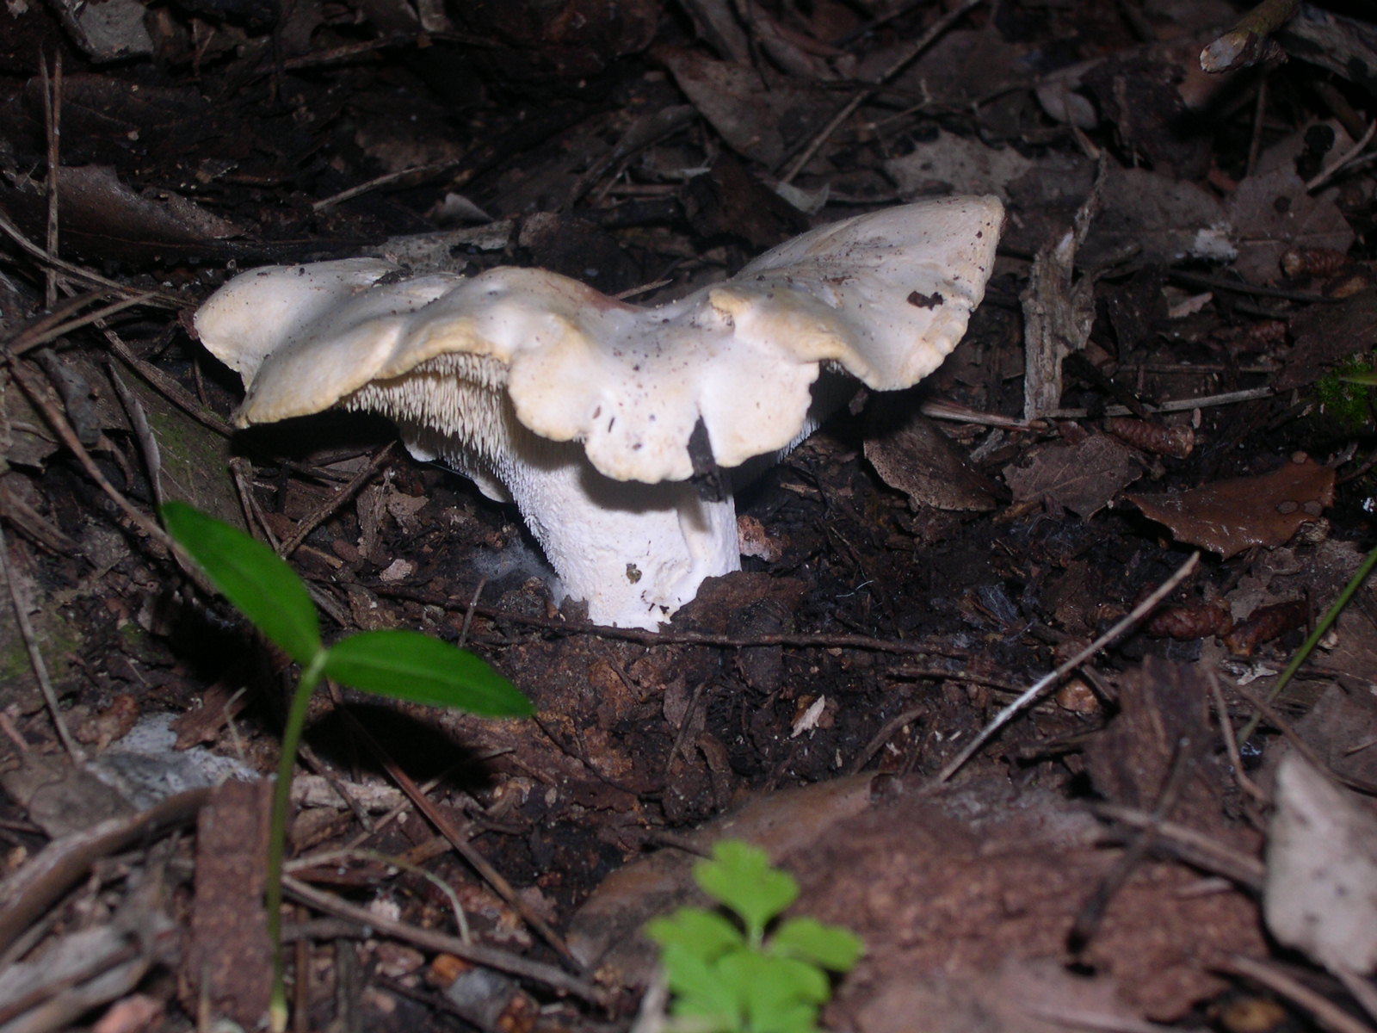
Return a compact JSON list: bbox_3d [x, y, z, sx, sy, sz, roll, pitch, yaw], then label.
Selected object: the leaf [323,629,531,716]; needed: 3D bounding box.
[{"bbox_3d":[-0.030,0.018,0.348,0.024,0.003,0.009,14,53,14],"label":"leaf"}]

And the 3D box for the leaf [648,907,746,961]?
[{"bbox_3d":[0.001,0.043,0.317,0.010,0.002,0.006,8,34,12],"label":"leaf"}]

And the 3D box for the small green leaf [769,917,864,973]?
[{"bbox_3d":[0.013,0.045,0.318,0.010,0.002,0.007,3,33,4],"label":"small green leaf"}]

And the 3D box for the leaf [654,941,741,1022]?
[{"bbox_3d":[0.001,0.047,0.307,0.009,0.003,0.008,29,49,30],"label":"leaf"}]

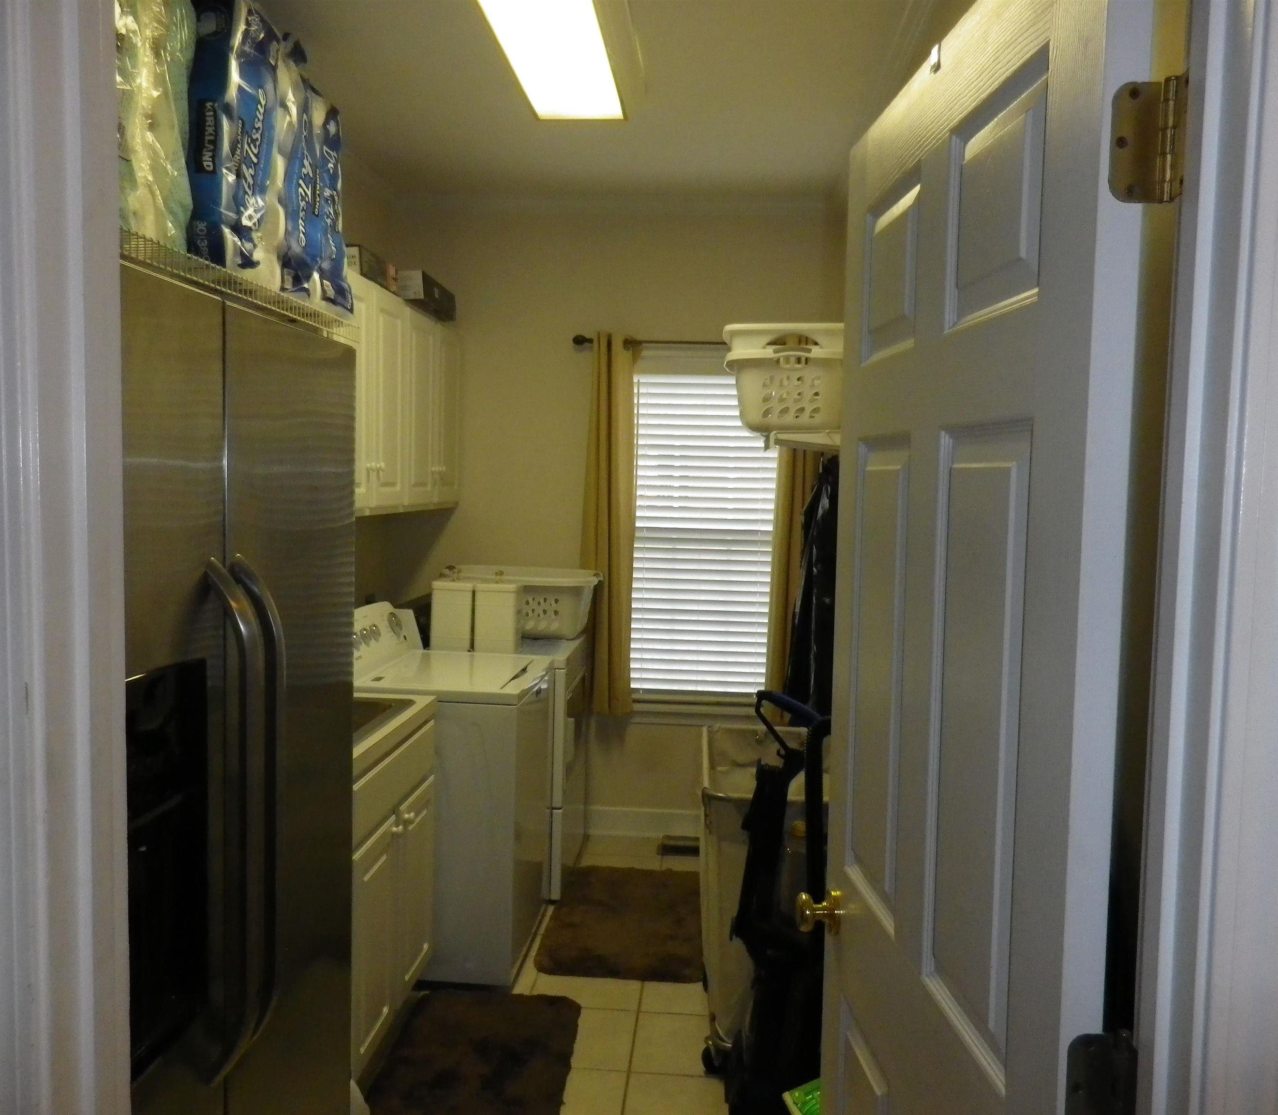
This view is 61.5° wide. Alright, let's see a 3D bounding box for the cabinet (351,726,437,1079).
[{"bbox_3d":[-0.936,0.903,2.874,0.604,0.880,0.765,1,4,4],"label":"cabinet"}]

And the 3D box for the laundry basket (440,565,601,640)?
[{"bbox_3d":[-0.475,0.203,4.442,0.637,0.277,0.468,1,4,4],"label":"laundry basket"}]

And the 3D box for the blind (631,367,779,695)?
[{"bbox_3d":[0.276,-0.100,4.589,0.659,1.423,0.050,1,4,4],"label":"blind"}]

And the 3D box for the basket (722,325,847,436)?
[{"bbox_3d":[0.523,-0.608,3.852,0.455,0.367,0.624,1,4,4],"label":"basket"}]

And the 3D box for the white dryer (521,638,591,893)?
[{"bbox_3d":[-0.610,0.705,4.360,0.739,1.081,0.709,1,4,4],"label":"white dryer"}]

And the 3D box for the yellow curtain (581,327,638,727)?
[{"bbox_3d":[-0.117,-0.128,4.556,0.231,1.620,0.111,1,4,4],"label":"yellow curtain"}]

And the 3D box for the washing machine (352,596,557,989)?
[{"bbox_3d":[-0.693,0.743,3.651,0.692,1.102,0.699,1,4,4],"label":"washing machine"}]

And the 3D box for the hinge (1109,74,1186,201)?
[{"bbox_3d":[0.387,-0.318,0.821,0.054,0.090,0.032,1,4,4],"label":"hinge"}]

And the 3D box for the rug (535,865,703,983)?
[{"bbox_3d":[0.000,1.283,3.844,0.584,0.025,0.905,1,4,4],"label":"rug"}]

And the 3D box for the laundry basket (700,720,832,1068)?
[{"bbox_3d":[0.391,0.970,3.095,0.422,0.770,0.674,1,4,4],"label":"laundry basket"}]

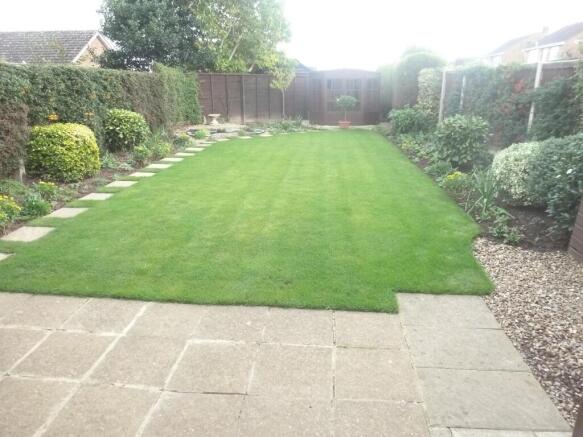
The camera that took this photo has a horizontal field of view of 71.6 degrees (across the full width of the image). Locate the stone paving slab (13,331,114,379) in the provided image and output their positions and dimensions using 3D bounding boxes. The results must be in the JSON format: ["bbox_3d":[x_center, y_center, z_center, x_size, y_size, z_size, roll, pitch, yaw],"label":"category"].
[{"bbox_3d":[-1.355,0.853,2.452,0.445,0.050,0.432,1,19,6],"label":"stone paving slab"}]

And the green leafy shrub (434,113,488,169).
[{"bbox_3d":[3.234,-1.476,7.724,0.950,1.000,0.930,2,19,5],"label":"green leafy shrub"}]

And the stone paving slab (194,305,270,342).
[{"bbox_3d":[-0.416,0.742,2.777,0.460,0.050,0.440,2,19,5],"label":"stone paving slab"}]

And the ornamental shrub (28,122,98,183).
[{"bbox_3d":[-3.691,-1.090,6.610,1.030,0.940,1.030,2,19,5],"label":"ornamental shrub"}]

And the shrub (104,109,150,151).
[{"bbox_3d":[-3.761,-2.036,9.339,0.970,0.980,0.950,2,19,5],"label":"shrub"}]

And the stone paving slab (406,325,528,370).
[{"bbox_3d":[1.041,0.813,2.479,0.622,0.050,0.400,1,19,5],"label":"stone paving slab"}]

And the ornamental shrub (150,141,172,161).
[{"bbox_3d":[-2.734,-1.434,8.511,0.403,0.383,0.403,1,19,6],"label":"ornamental shrub"}]

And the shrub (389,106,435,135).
[{"bbox_3d":[3.796,-3.116,12.787,1.350,0.860,1.200,2,19,5],"label":"shrub"}]

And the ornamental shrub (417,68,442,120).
[{"bbox_3d":[4.509,-3.835,13.217,0.750,1.950,0.750,2,19,5],"label":"ornamental shrub"}]

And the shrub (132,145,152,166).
[{"bbox_3d":[-2.913,-1.234,7.909,0.320,0.399,0.320,1,19,6],"label":"shrub"}]

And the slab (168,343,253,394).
[{"bbox_3d":[-0.442,0.872,2.364,0.443,0.050,0.432,1,19,6],"label":"slab"}]

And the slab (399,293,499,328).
[{"bbox_3d":[1.081,0.679,2.868,0.622,0.050,0.416,1,19,5],"label":"slab"}]

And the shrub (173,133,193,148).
[{"bbox_3d":[-2.676,-1.939,9.967,0.480,0.400,0.460,2,19,5],"label":"shrub"}]

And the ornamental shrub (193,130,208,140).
[{"bbox_3d":[-2.547,-2.326,11.322,0.428,0.246,0.428,1,19,6],"label":"ornamental shrub"}]

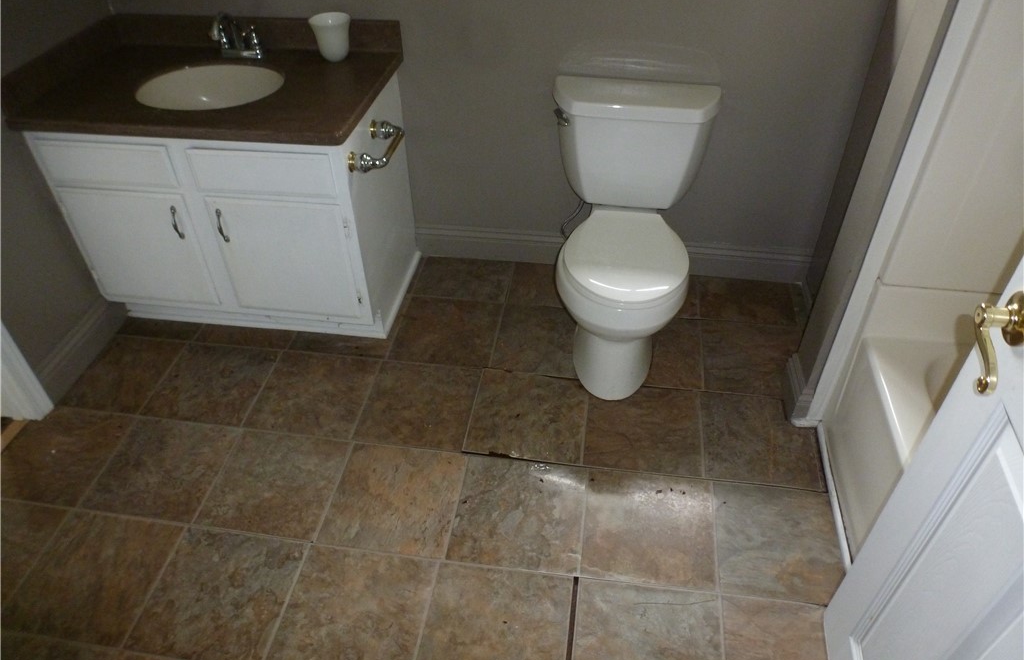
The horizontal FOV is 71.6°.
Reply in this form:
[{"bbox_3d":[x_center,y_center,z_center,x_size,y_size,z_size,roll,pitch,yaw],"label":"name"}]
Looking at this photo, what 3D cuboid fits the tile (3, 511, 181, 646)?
[{"bbox_3d":[-0.981,0.580,1.676,0.316,0.012,0.308,5,42,7],"label":"tile"}]

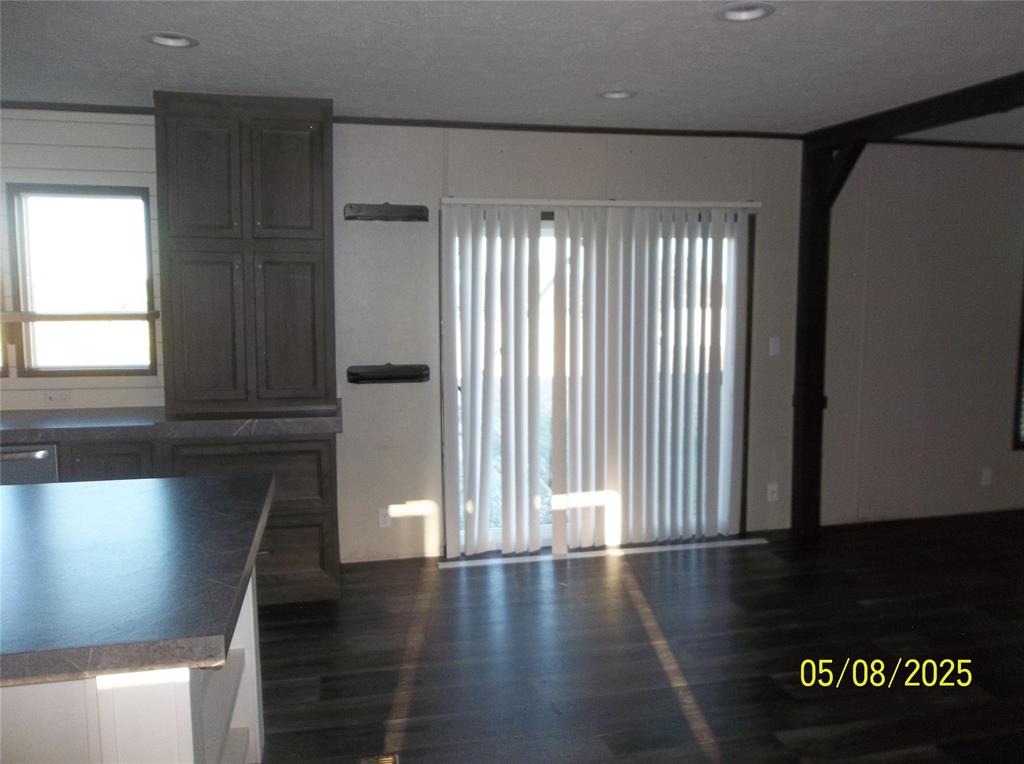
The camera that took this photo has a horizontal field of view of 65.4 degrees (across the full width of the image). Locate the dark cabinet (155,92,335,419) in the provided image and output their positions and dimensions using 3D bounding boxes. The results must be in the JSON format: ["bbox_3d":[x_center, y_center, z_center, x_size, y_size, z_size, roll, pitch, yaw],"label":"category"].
[{"bbox_3d":[-1.329,-0.631,4.092,0.812,1.537,0.348,-2,6,-13],"label":"dark cabinet"}]

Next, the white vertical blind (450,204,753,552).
[{"bbox_3d":[0.540,-0.022,4.792,1.921,2.011,0.130,-2,6,-13],"label":"white vertical blind"}]

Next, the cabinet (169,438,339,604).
[{"bbox_3d":[-1.290,0.631,4.096,0.793,0.870,0.610,-2,6,-13],"label":"cabinet"}]

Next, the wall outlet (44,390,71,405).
[{"bbox_3d":[-2.343,0.079,4.111,0.121,0.072,0.010,-2,6,-13],"label":"wall outlet"}]

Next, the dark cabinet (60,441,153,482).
[{"bbox_3d":[-1.896,0.648,3.961,0.399,0.870,0.610,-2,6,-13],"label":"dark cabinet"}]

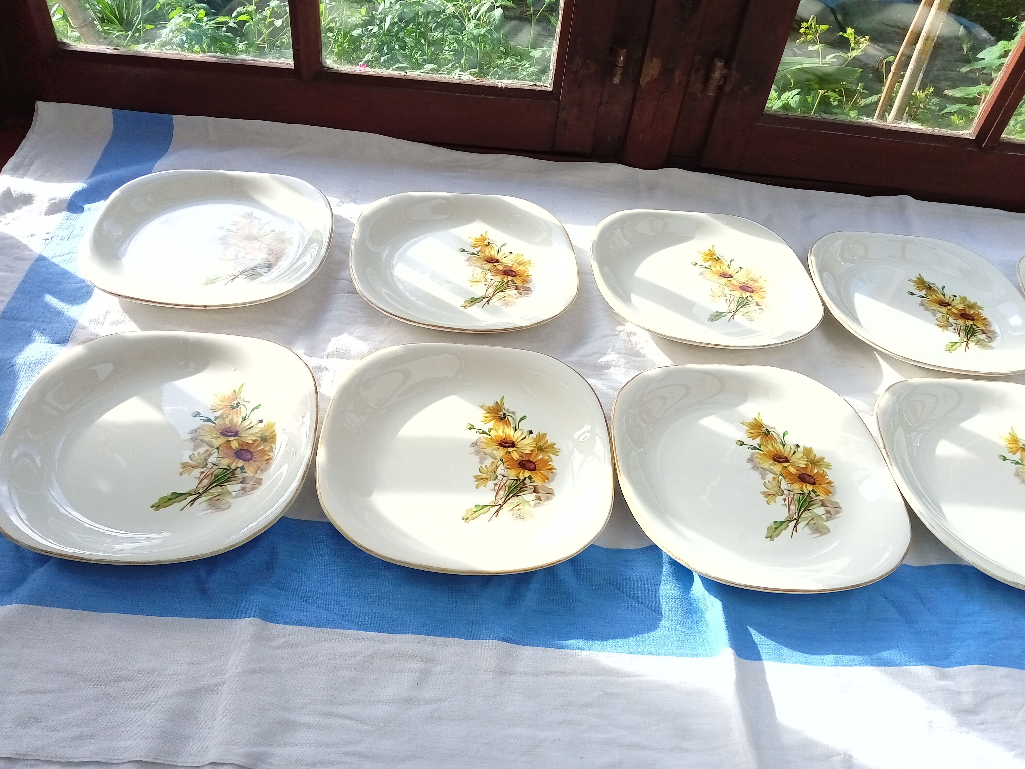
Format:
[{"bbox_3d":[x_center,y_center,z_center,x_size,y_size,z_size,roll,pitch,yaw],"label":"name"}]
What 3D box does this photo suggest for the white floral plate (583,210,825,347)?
[{"bbox_3d":[0.202,-0.112,0.889,0.236,0.026,0.242,1,44,-7],"label":"white floral plate"}]

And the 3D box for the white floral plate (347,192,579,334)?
[{"bbox_3d":[-0.051,-0.126,0.869,0.236,0.026,0.242,2,44,-7],"label":"white floral plate"}]

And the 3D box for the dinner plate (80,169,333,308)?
[{"bbox_3d":[-0.308,-0.148,0.855,0.236,0.026,0.242,4,44,-3],"label":"dinner plate"}]

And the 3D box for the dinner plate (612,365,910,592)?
[{"bbox_3d":[0.200,0.074,0.695,0.236,0.026,0.242,2,44,-6],"label":"dinner plate"}]

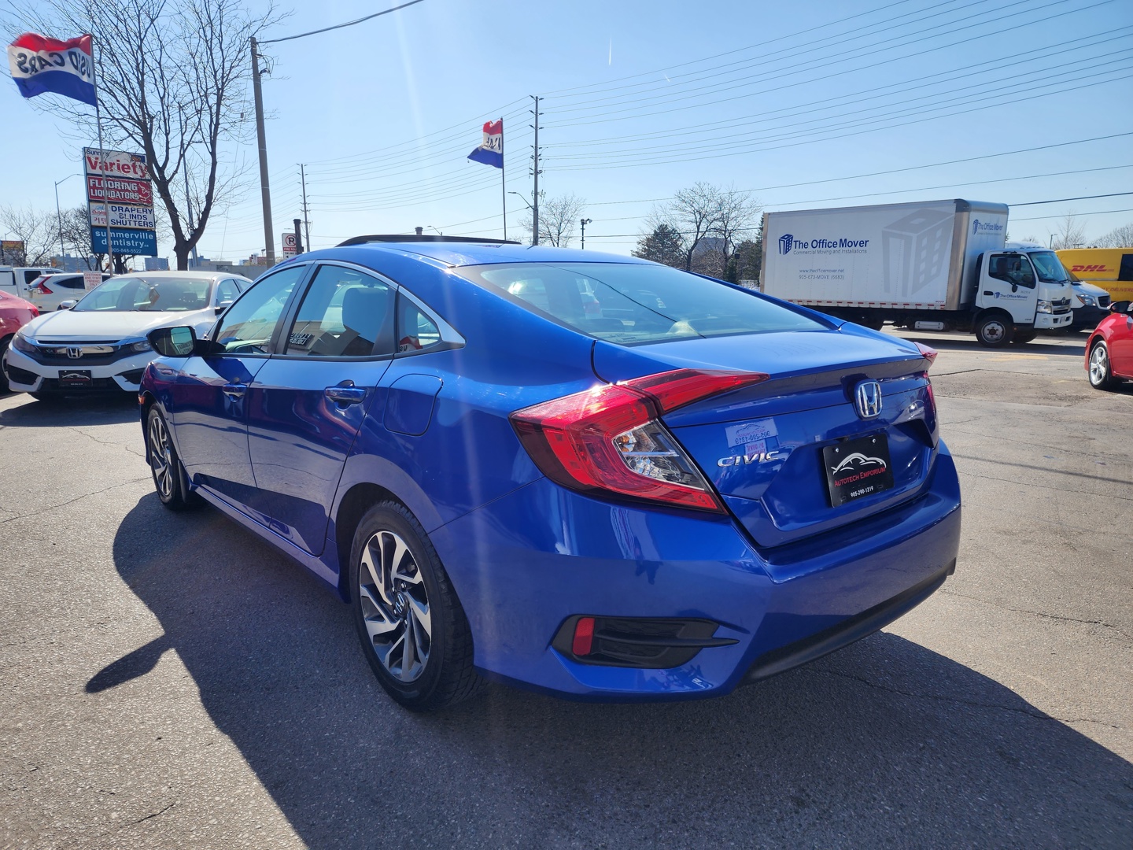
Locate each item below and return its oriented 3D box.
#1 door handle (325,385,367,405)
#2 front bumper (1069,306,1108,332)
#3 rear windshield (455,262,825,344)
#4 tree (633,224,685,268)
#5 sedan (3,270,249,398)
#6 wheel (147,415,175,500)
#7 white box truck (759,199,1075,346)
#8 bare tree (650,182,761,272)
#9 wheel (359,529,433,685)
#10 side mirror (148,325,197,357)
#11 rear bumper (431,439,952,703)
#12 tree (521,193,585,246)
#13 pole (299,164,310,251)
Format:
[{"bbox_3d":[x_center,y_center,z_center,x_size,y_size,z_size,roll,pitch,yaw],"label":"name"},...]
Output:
[{"bbox_3d":[-0.648,-0.087,2.224,0.055,0.050,0.230,-8,13,-40],"label":"door handle"},{"bbox_3d":[13.939,-2.852,20.300,1.900,0.600,0.600,-8,13,-37],"label":"front bumper"},{"bbox_3d":[0.241,-0.426,2.457,1.120,0.120,0.750,-9,32,-39],"label":"rear windshield"},{"bbox_3d":[6.735,-11.440,55.472,4.200,6.596,4.100,1,10,7],"label":"tree"},{"bbox_3d":[-4.820,-1.150,9.360,1.800,1.416,4.630,-1,10,-5],"label":"sedan"},{"bbox_3d":[-2.224,0.170,4.279,0.180,0.440,0.440,-9,13,-39],"label":"wheel"},{"bbox_3d":[9.190,-4.030,20.370,2.450,3.500,7.500,-8,13,-40],"label":"white box truck"},{"bbox_3d":[9.977,-12.758,54.764,8.200,9.458,7.000,2,10,10],"label":"bare tree"},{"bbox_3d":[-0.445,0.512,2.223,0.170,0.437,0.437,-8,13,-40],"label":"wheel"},{"bbox_3d":[-1.816,-0.387,3.449,0.205,0.145,0.150,-9,13,-39],"label":"side mirror"},{"bbox_3d":[0.579,0.302,2.184,1.750,0.540,0.680,-9,13,-39],"label":"rear bumper"},{"bbox_3d":[-0.999,-16.451,70.939,6.200,10.560,6.000,0,10,0],"label":"tree"},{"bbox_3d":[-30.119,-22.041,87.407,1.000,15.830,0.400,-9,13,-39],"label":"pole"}]

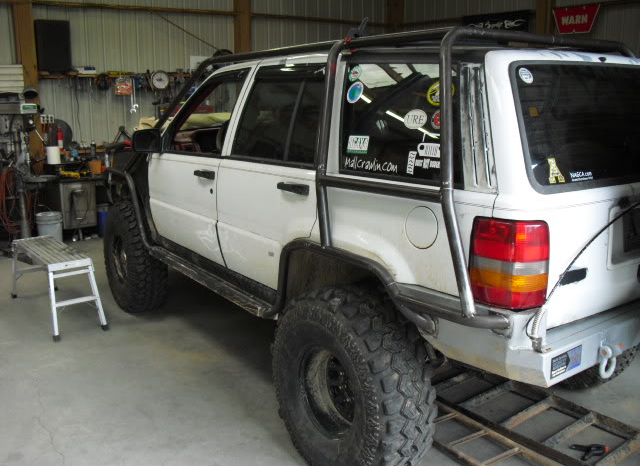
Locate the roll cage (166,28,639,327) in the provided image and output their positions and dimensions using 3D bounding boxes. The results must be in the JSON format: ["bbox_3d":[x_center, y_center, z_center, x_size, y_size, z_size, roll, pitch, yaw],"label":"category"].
[{"bbox_3d":[0.430,-0.523,3.560,1.800,0.980,2.850,-9,16,-35],"label":"roll cage"}]

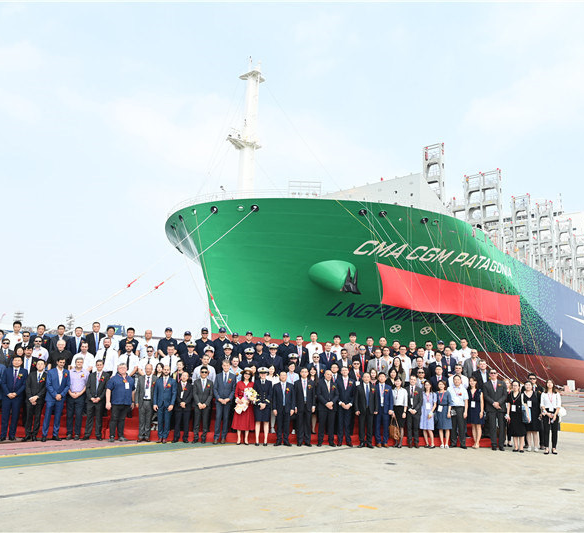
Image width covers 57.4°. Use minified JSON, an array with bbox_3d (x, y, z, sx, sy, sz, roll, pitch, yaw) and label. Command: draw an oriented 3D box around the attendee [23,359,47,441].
[{"bbox_3d":[-5.872,3.037,12.216,0.480,1.770,0.300,5,-13,-14],"label":"attendee"}]

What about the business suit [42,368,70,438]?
[{"bbox_3d":[-5.067,2.952,11.556,0.550,1.480,0.340,7,-13,-23],"label":"business suit"}]

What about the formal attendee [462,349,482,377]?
[{"bbox_3d":[4.880,3.079,14.250,0.510,1.740,0.320,0,-11,7],"label":"formal attendee"}]

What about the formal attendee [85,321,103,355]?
[{"bbox_3d":[-5.130,2.326,13.720,0.520,1.770,0.330,6,-12,-17],"label":"formal attendee"}]

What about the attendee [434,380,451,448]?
[{"bbox_3d":[3.585,3.510,12.700,0.420,1.555,0.290,1,-11,6],"label":"attendee"}]

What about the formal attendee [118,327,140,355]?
[{"bbox_3d":[-4.452,2.514,14.350,0.520,1.740,0.320,4,-11,-10],"label":"formal attendee"}]

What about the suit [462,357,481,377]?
[{"bbox_3d":[5.048,3.280,14.742,0.520,1.530,0.360,0,-11,9],"label":"suit"}]

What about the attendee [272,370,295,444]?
[{"bbox_3d":[-0.197,3.284,12.350,0.500,1.649,0.320,2,-11,-2],"label":"attendee"}]

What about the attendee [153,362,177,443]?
[{"bbox_3d":[-2.952,3.165,12.374,0.530,1.733,0.360,4,-11,-10],"label":"attendee"}]

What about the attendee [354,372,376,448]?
[{"bbox_3d":[1.720,3.344,12.480,0.520,1.684,0.330,2,-11,2],"label":"attendee"}]

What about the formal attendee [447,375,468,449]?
[{"bbox_3d":[3.981,3.456,12.750,0.470,1.690,0.320,1,-11,6],"label":"formal attendee"}]

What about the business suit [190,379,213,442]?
[{"bbox_3d":[-2.086,3.292,12.341,0.460,1.396,0.330,4,-12,-8],"label":"business suit"}]

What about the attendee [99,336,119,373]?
[{"bbox_3d":[-4.555,2.627,12.919,0.560,1.780,0.360,6,-12,-16],"label":"attendee"}]

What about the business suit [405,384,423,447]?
[{"bbox_3d":[2.935,3.602,12.960,0.460,1.390,0.320,-1,-12,15],"label":"business suit"}]

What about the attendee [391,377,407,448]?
[{"bbox_3d":[2.558,3.490,12.781,0.430,1.601,0.340,-1,-12,16],"label":"attendee"}]

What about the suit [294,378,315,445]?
[{"bbox_3d":[0.303,3.425,12.642,0.520,1.555,0.360,2,-11,-1],"label":"suit"}]

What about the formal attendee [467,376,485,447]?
[{"bbox_3d":[4.537,3.606,13.196,0.450,1.674,0.320,0,-12,10],"label":"formal attendee"}]

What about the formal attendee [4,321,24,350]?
[{"bbox_3d":[-7.349,2.296,13.950,0.500,1.740,0.310,5,-12,-16],"label":"formal attendee"}]

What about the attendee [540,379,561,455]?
[{"bbox_3d":[6.107,3.547,12.639,0.460,1.674,0.340,-1,-12,14],"label":"attendee"}]

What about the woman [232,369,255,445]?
[{"bbox_3d":[-1.062,3.186,12.198,0.540,1.690,0.420,3,-12,-5],"label":"woman"}]

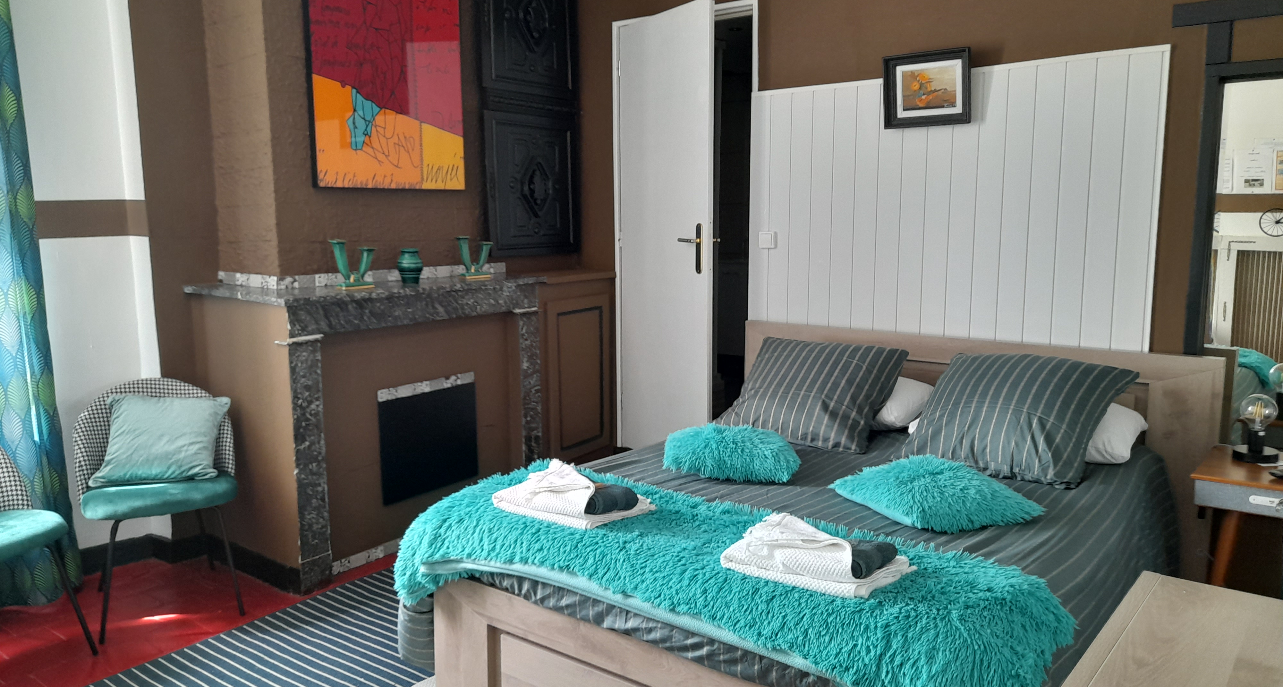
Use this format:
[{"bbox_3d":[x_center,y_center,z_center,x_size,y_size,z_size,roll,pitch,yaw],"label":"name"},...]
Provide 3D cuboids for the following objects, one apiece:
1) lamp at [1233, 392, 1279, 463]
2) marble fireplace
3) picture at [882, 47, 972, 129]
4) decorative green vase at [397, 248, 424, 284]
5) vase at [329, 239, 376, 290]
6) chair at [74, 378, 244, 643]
[{"bbox_3d":[1.932,0.262,2.911,0.142,0.218,0.142,6,10,37],"label":"lamp"},{"bbox_3d":[-1.102,0.275,3.960,0.692,1.073,1.274,6,10,37],"label":"marble fireplace"},{"bbox_3d":[1.094,-0.972,3.551,0.330,0.272,0.036,6,17,37],"label":"picture"},{"bbox_3d":[-0.948,-0.318,3.803,0.100,0.145,0.100,0,8,0],"label":"decorative green vase"},{"bbox_3d":[-1.109,-0.304,3.569,0.060,0.190,0.180,6,10,37],"label":"vase"},{"bbox_3d":[-1.683,0.539,3.224,0.490,0.770,0.550,-6,10,-33],"label":"chair"}]

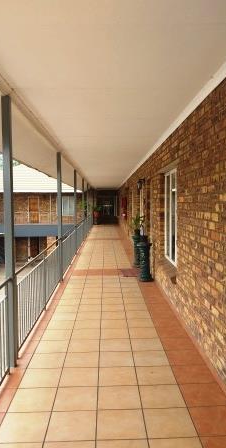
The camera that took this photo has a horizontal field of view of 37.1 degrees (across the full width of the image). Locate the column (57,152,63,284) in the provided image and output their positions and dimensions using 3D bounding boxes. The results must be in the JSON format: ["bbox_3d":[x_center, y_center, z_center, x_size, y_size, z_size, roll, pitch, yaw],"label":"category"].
[{"bbox_3d":[-1.060,-0.131,6.744,0.077,2.540,0.077,0,4,-1],"label":"column"}]

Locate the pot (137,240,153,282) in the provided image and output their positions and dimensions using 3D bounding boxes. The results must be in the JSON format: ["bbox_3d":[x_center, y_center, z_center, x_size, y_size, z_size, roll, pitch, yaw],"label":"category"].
[{"bbox_3d":[0.652,0.740,6.764,0.310,0.790,0.310,0,4,-1],"label":"pot"}]

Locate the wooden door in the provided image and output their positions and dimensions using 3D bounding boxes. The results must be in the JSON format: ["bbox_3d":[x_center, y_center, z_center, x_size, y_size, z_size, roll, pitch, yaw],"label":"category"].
[{"bbox_3d":[-6.182,-1.098,26.363,0.880,2.100,0.080,0,4,-1],"label":"wooden door"}]

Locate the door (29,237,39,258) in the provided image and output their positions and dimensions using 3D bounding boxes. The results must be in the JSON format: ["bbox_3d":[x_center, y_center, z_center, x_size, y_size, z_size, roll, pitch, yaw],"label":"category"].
[{"bbox_3d":[-6.175,1.717,26.537,0.860,2.050,0.080,0,4,-1],"label":"door"}]

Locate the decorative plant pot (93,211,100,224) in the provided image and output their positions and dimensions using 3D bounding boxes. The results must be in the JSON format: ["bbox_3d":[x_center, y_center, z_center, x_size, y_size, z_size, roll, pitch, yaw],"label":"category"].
[{"bbox_3d":[-1.209,-0.479,24.998,0.430,0.980,0.430,0,4,0],"label":"decorative plant pot"}]

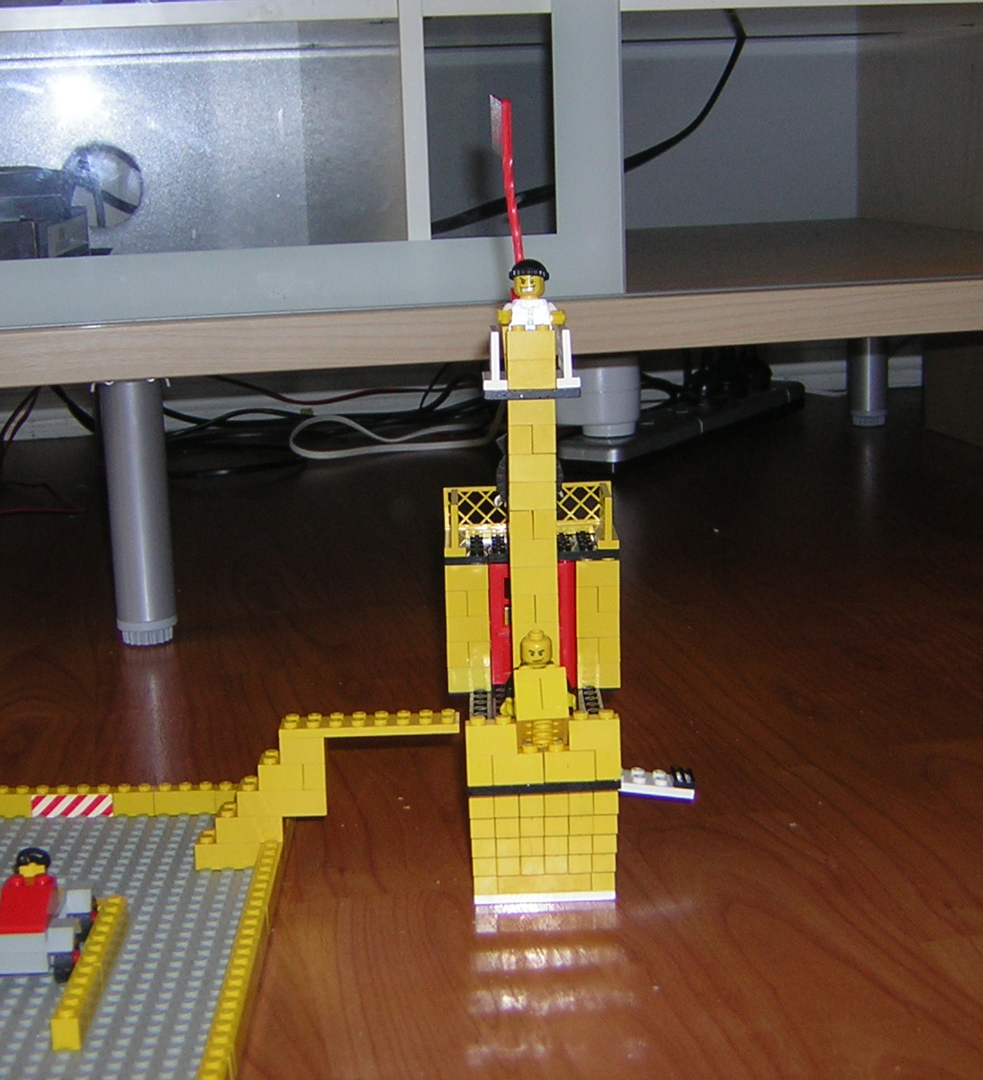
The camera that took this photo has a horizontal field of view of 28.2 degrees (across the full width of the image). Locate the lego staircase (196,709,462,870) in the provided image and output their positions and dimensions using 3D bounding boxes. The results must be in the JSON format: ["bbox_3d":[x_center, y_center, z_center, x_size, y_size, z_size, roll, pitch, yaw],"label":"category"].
[{"bbox_3d":[-0.059,0.090,0.708,0.096,0.053,0.016,-2,11,-1],"label":"lego staircase"}]

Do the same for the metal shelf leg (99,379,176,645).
[{"bbox_3d":[-0.188,-0.016,1.042,0.033,0.142,0.033,-2,11,0],"label":"metal shelf leg"}]

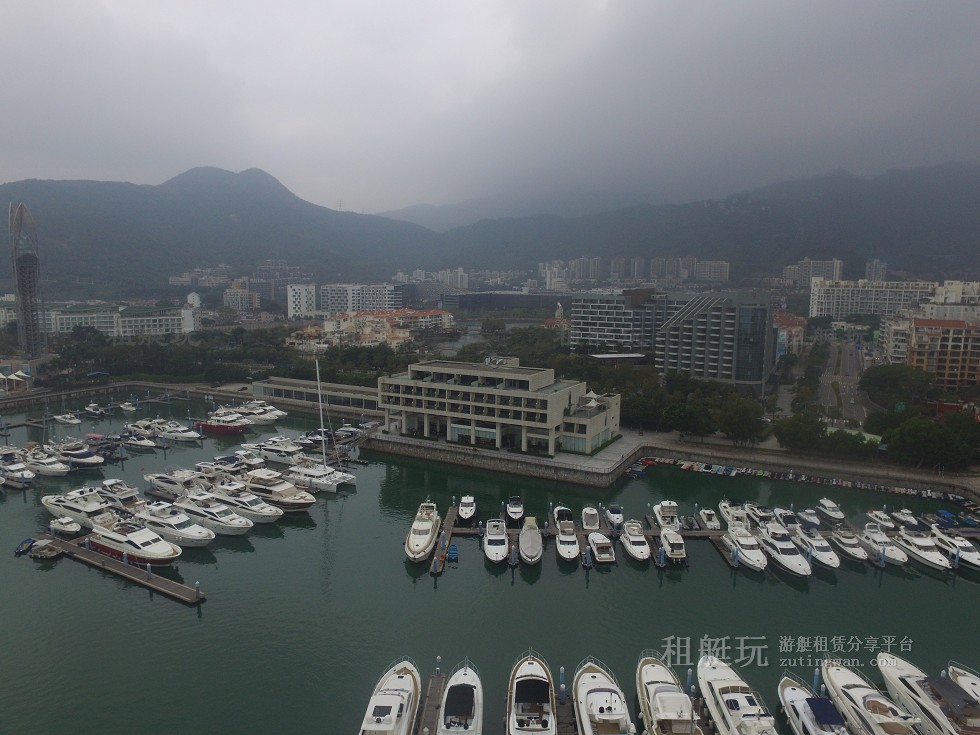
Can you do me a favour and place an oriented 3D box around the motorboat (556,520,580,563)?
[{"bbox_3d":[13.760,31.110,100.910,3.800,4.200,12.300,1,9,2],"label":"motorboat"}]

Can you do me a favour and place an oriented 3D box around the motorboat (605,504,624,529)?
[{"bbox_3d":[21.720,26.510,101.310,2.700,2.800,7.300,1,6,1],"label":"motorboat"}]

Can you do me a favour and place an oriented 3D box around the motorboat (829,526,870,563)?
[{"bbox_3d":[63.363,30.766,99.407,3.500,3.800,10.500,1,7,6],"label":"motorboat"}]

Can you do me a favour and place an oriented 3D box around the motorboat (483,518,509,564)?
[{"bbox_3d":[1.280,30.810,100.330,4.150,4.700,13.200,1,9,2],"label":"motorboat"}]

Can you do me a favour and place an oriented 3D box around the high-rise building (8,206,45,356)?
[{"bbox_3d":[-246.180,-45.150,301.050,12.500,82.000,12.500,-6,11,-39],"label":"high-rise building"}]

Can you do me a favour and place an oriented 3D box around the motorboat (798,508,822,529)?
[{"bbox_3d":[65.200,30.450,115.190,2.400,2.300,6.300,1,9,2],"label":"motorboat"}]

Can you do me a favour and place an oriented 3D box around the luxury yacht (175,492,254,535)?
[{"bbox_3d":[-47.690,24.920,97.590,20.300,5.900,5.300,4,7,29],"label":"luxury yacht"}]

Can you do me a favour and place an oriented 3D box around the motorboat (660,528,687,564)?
[{"bbox_3d":[32.392,30.990,100.425,3.100,2.900,10.200,1,7,6],"label":"motorboat"}]

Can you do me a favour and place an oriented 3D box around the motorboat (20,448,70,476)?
[{"bbox_3d":[-99.040,21.520,128.400,15.200,5.100,4.400,4,7,30],"label":"motorboat"}]

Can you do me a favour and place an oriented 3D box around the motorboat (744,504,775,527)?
[{"bbox_3d":[48.490,26.340,101.370,3.400,3.650,10.200,0,6,-1],"label":"motorboat"}]

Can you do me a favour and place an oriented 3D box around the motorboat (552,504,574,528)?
[{"bbox_3d":[14.710,29.900,114.990,3.400,2.400,8.900,1,9,1],"label":"motorboat"}]

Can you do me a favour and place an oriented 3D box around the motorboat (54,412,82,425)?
[{"bbox_3d":[-153.294,18.027,203.701,13.000,2.900,3.500,4,8,28],"label":"motorboat"}]

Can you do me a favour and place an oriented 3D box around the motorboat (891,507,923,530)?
[{"bbox_3d":[84.610,30.570,115.130,2.500,2.500,6.600,1,9,2],"label":"motorboat"}]

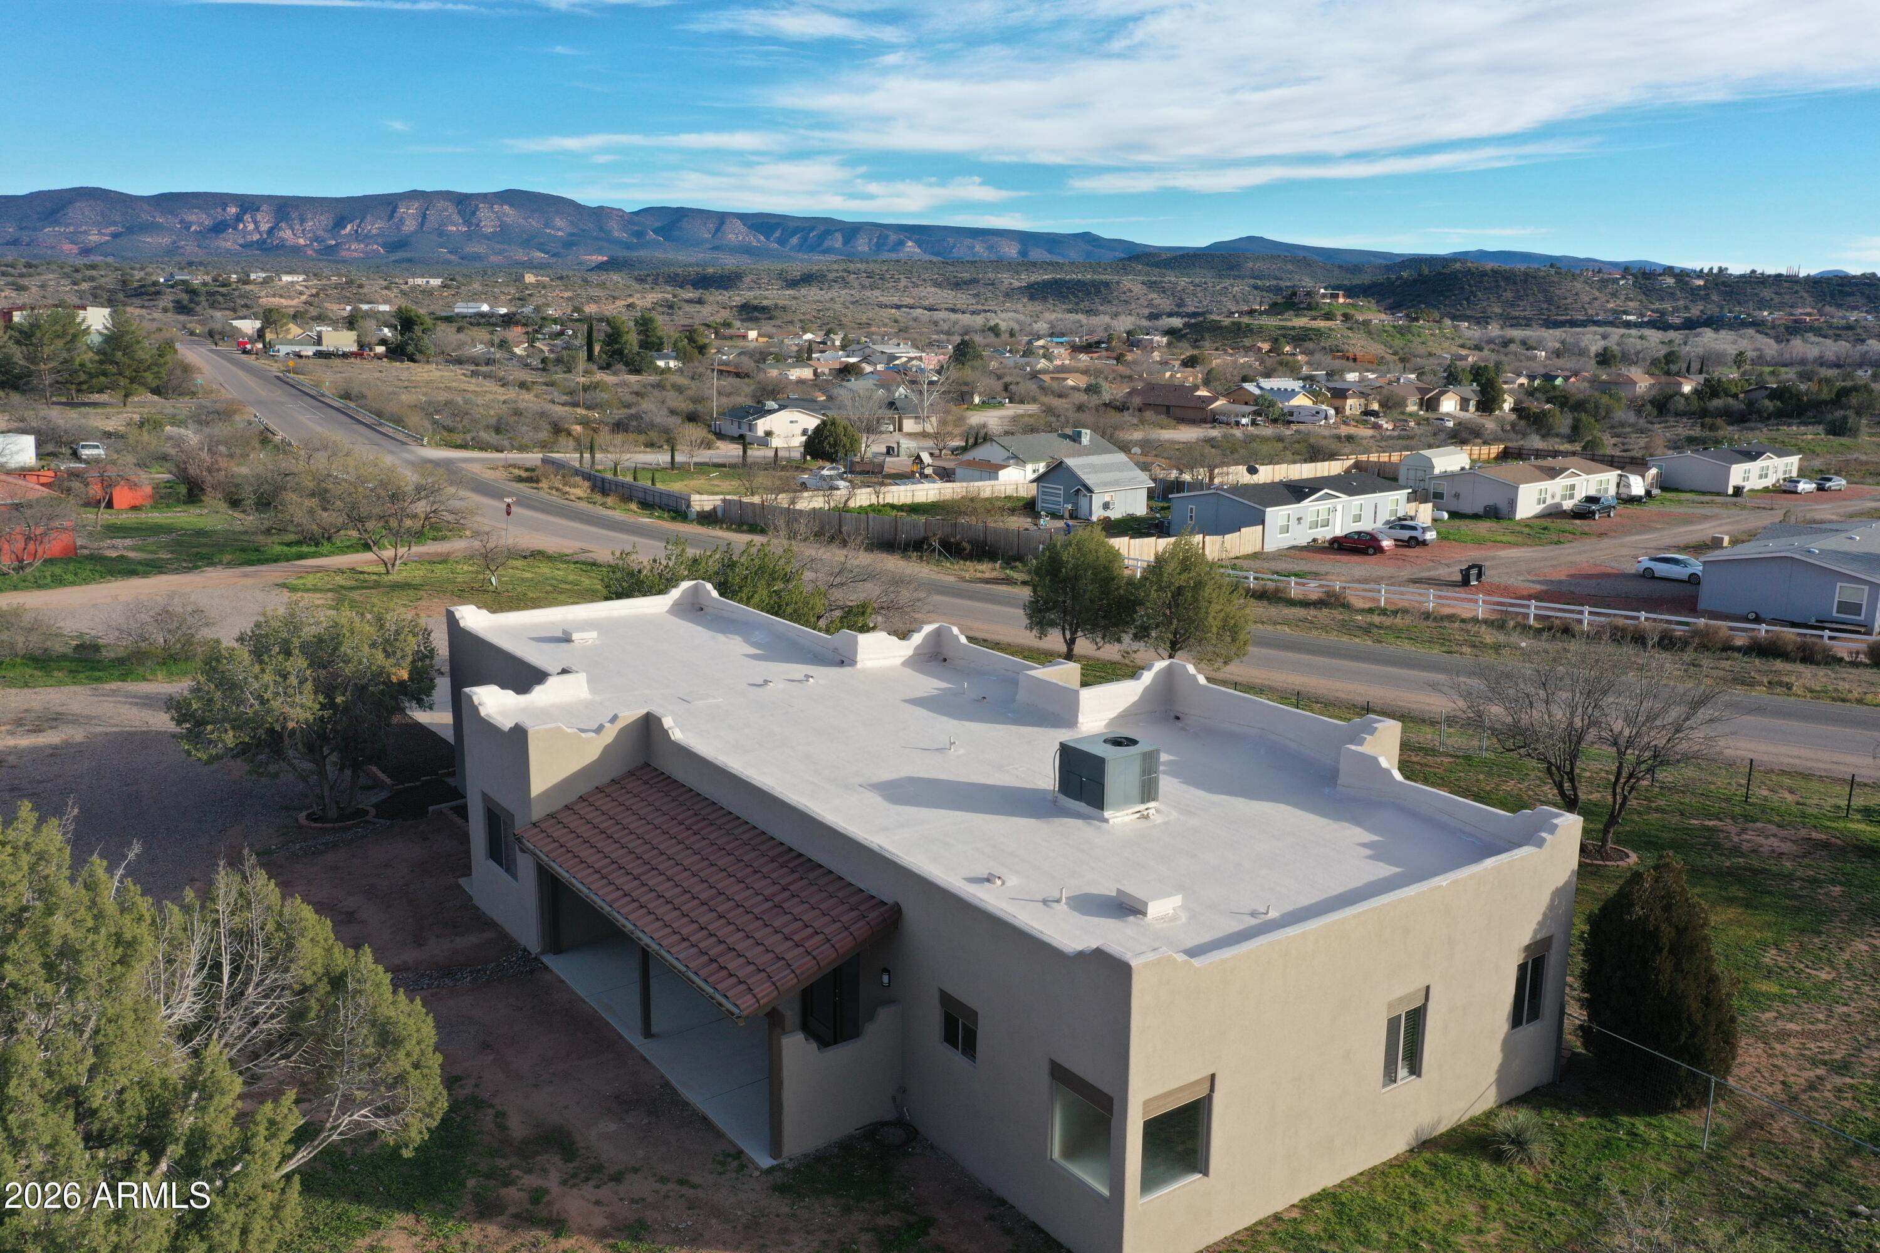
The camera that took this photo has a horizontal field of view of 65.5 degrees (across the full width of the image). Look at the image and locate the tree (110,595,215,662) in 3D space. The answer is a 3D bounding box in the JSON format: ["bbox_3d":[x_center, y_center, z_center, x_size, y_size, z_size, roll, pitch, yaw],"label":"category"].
[{"bbox_3d":[-29.410,-0.017,55.242,3.957,2.320,3.562,-6,14,-28],"label":"tree"}]

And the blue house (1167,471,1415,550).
[{"bbox_3d":[25.315,-8.627,104.884,18.100,3.700,8.300,-10,16,-41],"label":"blue house"}]

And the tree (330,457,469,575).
[{"bbox_3d":[-29.783,-6.006,79.969,7.000,6.200,6.400,-4,13,-20],"label":"tree"}]

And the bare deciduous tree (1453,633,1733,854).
[{"bbox_3d":[15.976,2.984,35.739,6.965,5.311,5.921,6,14,24],"label":"bare deciduous tree"}]

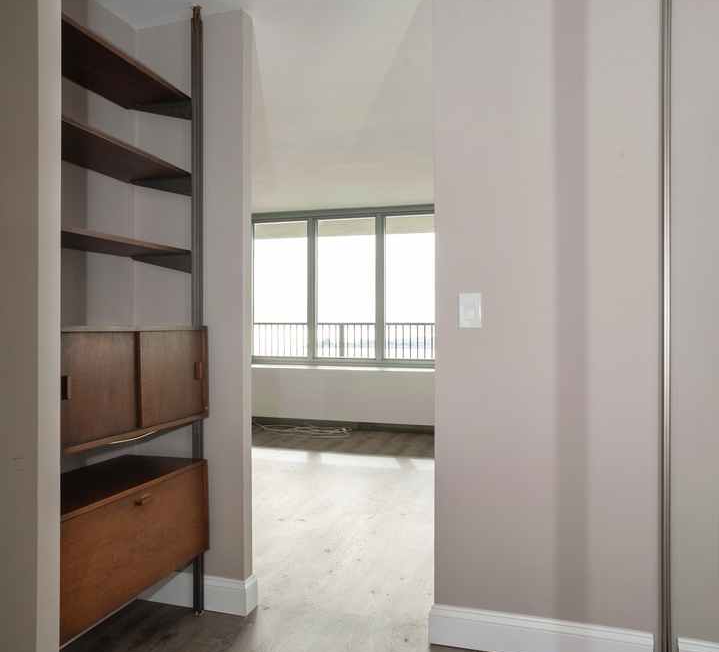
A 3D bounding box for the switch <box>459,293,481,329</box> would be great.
[{"bbox_3d":[0.394,-0.054,2.136,0.078,0.123,0.012,0,0,17],"label":"switch"}]

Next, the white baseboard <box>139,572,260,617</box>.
[{"bbox_3d":[-0.674,1.078,2.487,0.507,0.138,0.100,0,0,17],"label":"white baseboard"}]

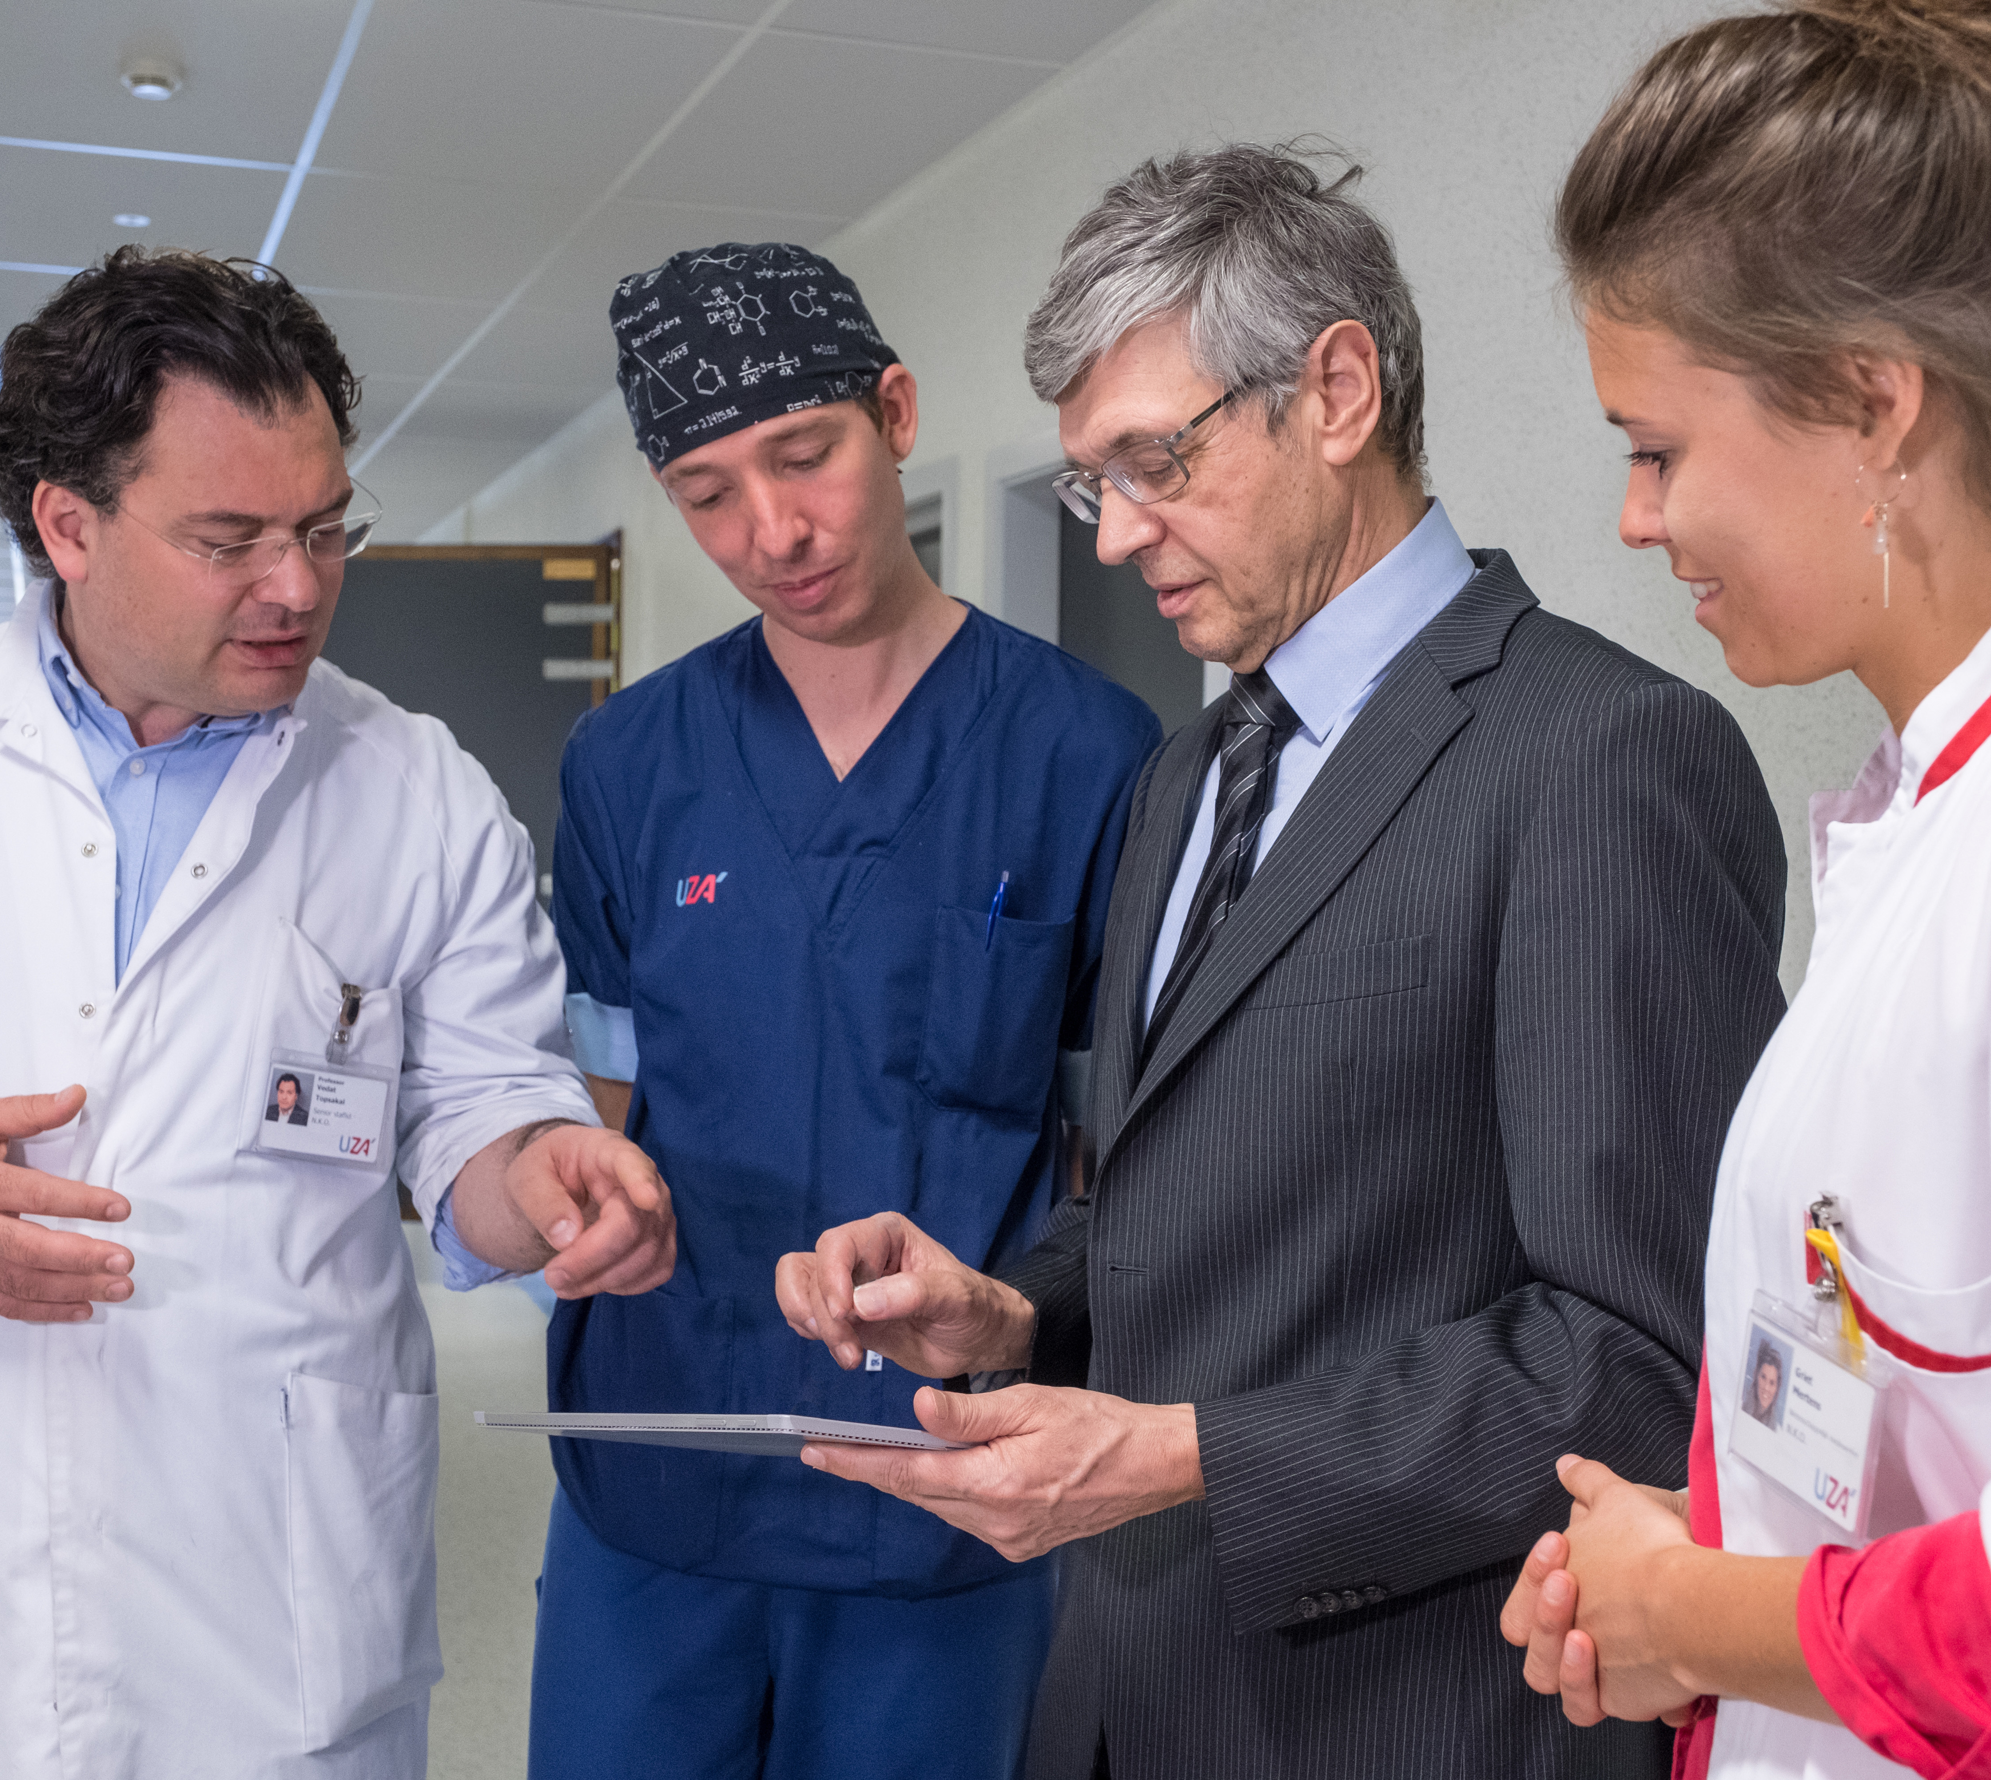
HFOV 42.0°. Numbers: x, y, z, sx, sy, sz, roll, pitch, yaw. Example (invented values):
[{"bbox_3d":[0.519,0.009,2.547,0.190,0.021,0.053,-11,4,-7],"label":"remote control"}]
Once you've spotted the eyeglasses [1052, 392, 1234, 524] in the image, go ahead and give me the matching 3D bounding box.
[{"bbox_3d":[0.106,-0.233,1.300,0.140,0.043,0.140,-38,15,-20],"label":"eyeglasses"}]

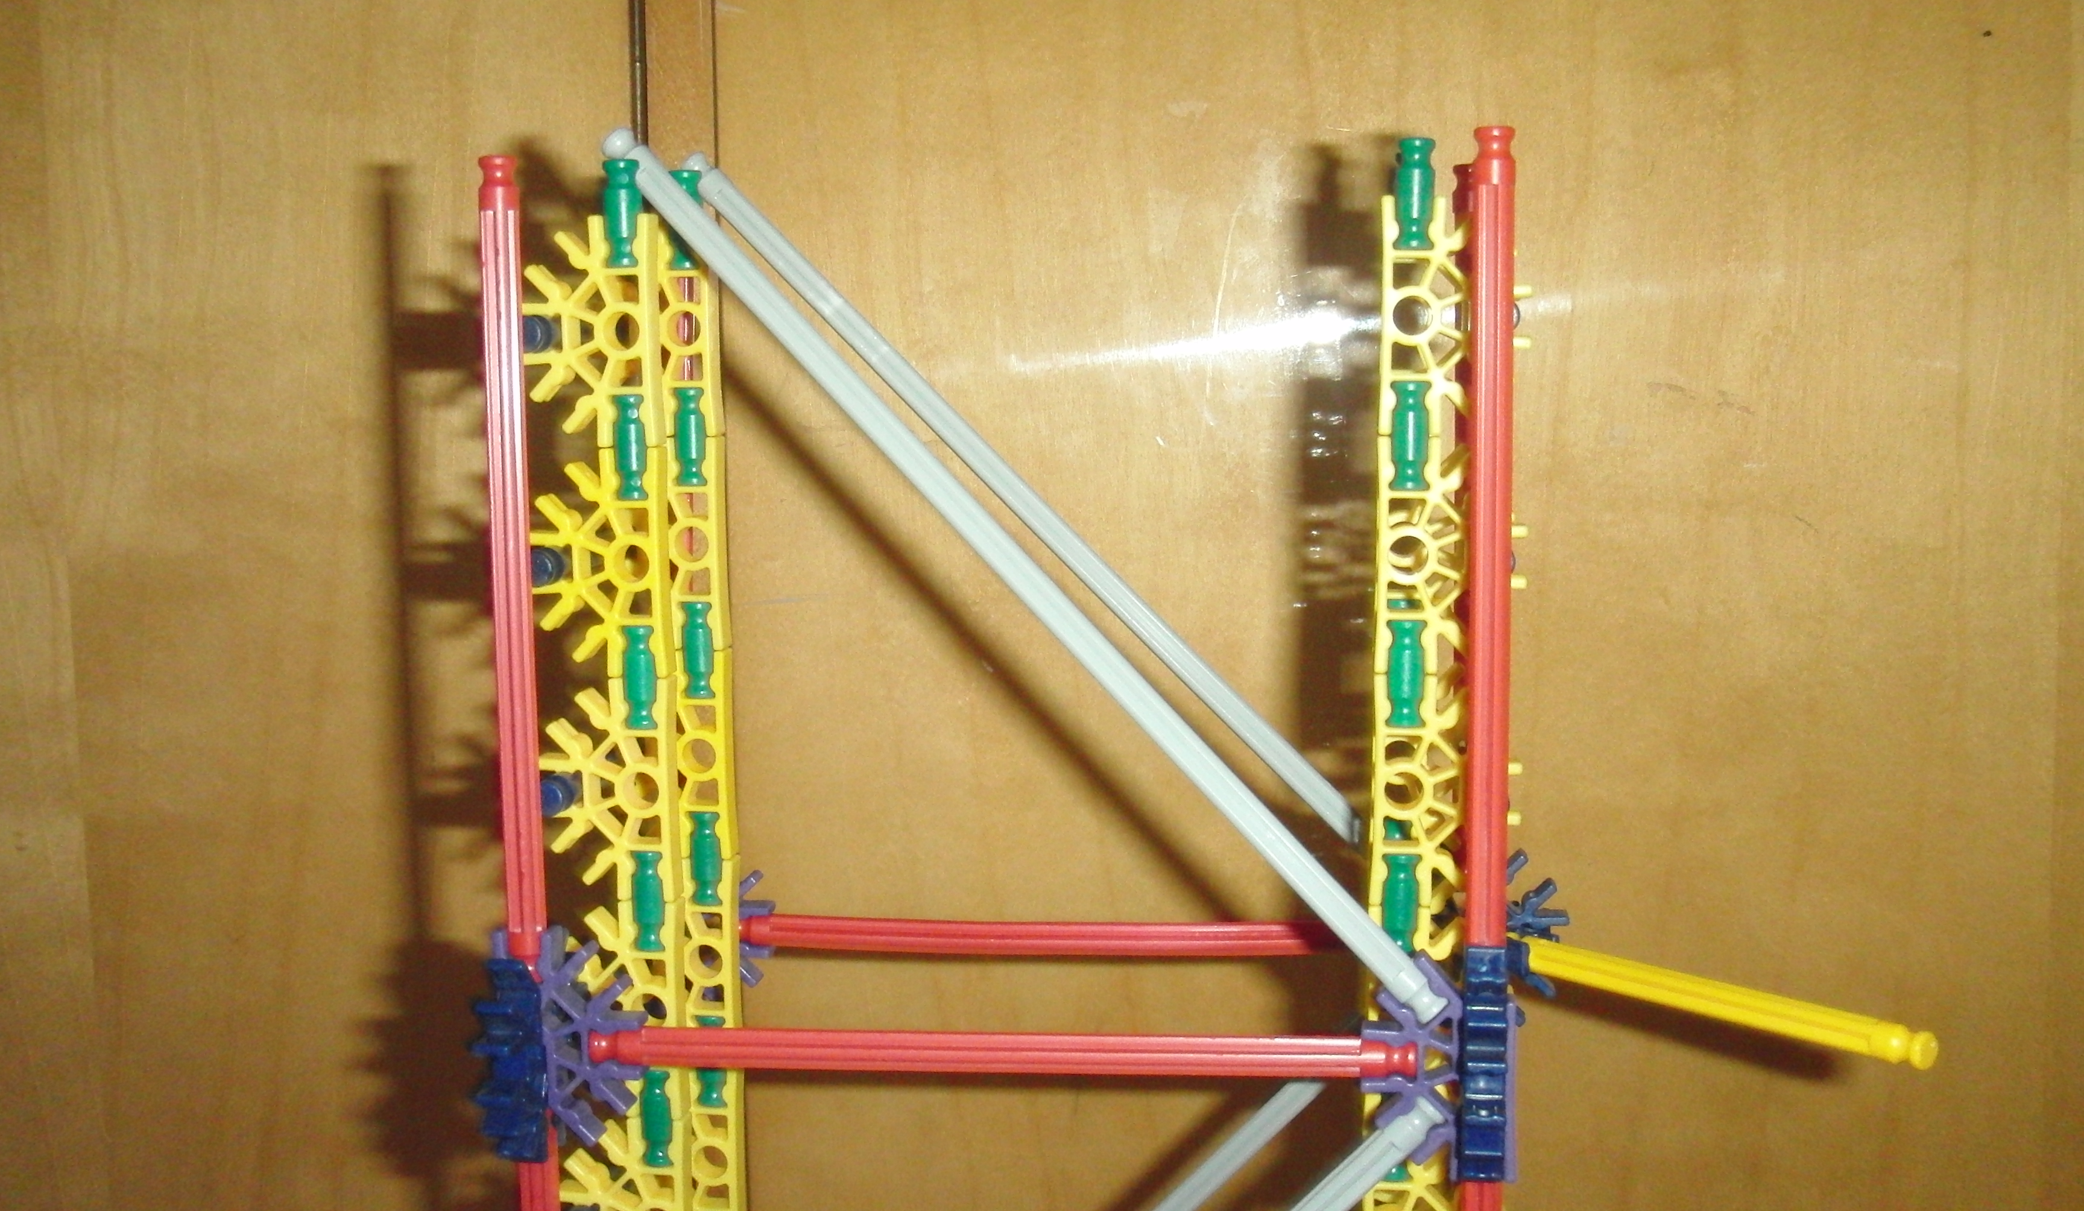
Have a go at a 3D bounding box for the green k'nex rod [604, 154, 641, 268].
[{"bbox_3d":[-0.066,-0.062,0.361,0.006,0.017,0.006,0,9,6],"label":"green k'nex rod"}]

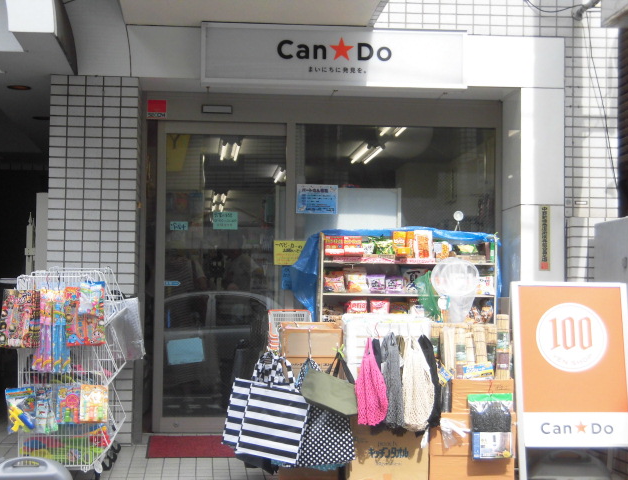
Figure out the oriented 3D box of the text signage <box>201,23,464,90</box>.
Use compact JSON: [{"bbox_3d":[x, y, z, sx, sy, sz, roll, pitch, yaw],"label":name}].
[{"bbox_3d":[0.137,-1.228,9.744,1.791,0.403,0.170,1,-3,-5],"label":"text signage"}]

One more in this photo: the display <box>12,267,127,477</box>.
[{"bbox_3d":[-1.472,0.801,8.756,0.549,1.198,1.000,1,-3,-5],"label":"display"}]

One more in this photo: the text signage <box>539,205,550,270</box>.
[{"bbox_3d":[1.576,-0.012,9.873,0.084,0.453,0.020,1,-3,-5],"label":"text signage"}]

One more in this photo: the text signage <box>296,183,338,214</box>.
[{"bbox_3d":[0.025,-0.291,10.343,0.297,0.212,0.010,1,-3,-5],"label":"text signage"}]

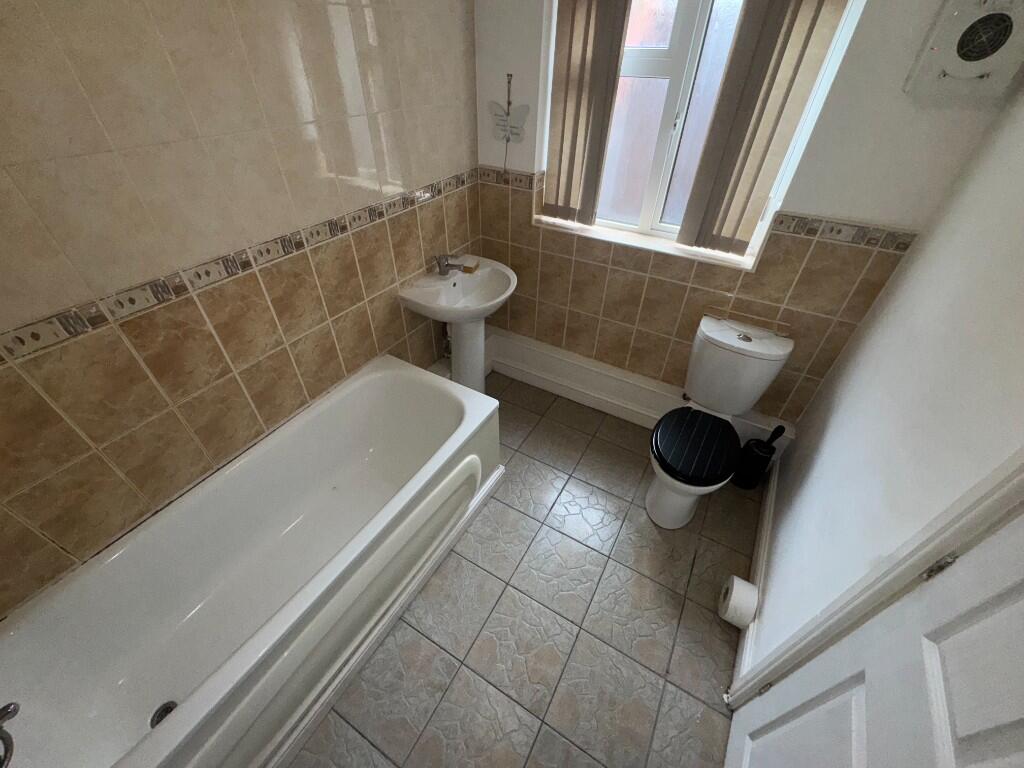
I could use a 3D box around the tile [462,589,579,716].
[{"bbox_3d":[0.041,0.957,1.514,0.317,0.010,0.316,21,43,22],"label":"tile"}]

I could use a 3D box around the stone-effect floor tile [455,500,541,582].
[{"bbox_3d":[-0.075,0.678,1.849,0.317,0.010,0.316,21,43,22],"label":"stone-effect floor tile"}]

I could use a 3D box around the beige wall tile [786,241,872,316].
[{"bbox_3d":[1.296,-0.427,1.704,0.200,0.300,0.010,21,43,23],"label":"beige wall tile"}]

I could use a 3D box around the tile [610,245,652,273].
[{"bbox_3d":[0.608,-0.632,2.099,0.202,0.121,0.010,21,43,22],"label":"tile"}]

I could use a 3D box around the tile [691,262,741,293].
[{"bbox_3d":[0.958,-0.495,1.935,0.200,0.120,0.010,21,43,23],"label":"tile"}]

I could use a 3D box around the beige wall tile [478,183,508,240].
[{"bbox_3d":[-0.092,-0.961,2.336,0.194,0.301,0.010,21,44,23],"label":"beige wall tile"}]

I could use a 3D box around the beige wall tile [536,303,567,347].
[{"bbox_3d":[0.248,-0.369,2.557,0.200,0.277,0.010,21,44,23],"label":"beige wall tile"}]

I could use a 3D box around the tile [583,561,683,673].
[{"bbox_3d":[0.495,0.921,1.664,0.327,0.010,0.327,21,43,23],"label":"tile"}]

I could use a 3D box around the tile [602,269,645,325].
[{"bbox_3d":[0.599,-0.460,2.214,0.200,0.301,0.010,21,44,23],"label":"tile"}]

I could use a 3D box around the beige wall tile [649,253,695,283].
[{"bbox_3d":[0.781,-0.562,2.013,0.200,0.120,0.010,21,43,23],"label":"beige wall tile"}]

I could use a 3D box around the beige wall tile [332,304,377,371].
[{"bbox_3d":[-0.711,-0.203,1.880,0.010,0.301,0.200,21,44,23],"label":"beige wall tile"}]

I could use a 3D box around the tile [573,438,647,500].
[{"bbox_3d":[0.540,0.452,2.244,0.329,0.010,0.329,20,43,22],"label":"tile"}]

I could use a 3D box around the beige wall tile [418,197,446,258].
[{"bbox_3d":[-0.388,-0.754,2.052,0.010,0.297,0.196,21,43,22],"label":"beige wall tile"}]

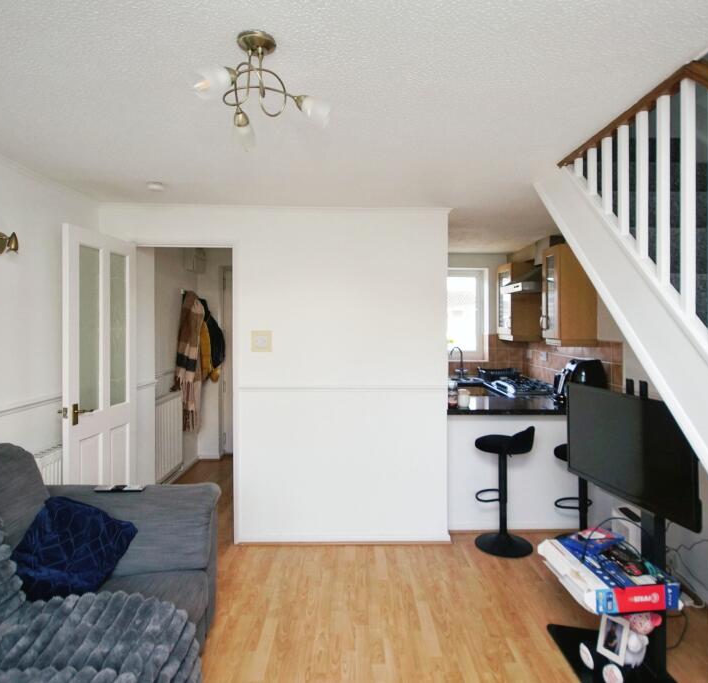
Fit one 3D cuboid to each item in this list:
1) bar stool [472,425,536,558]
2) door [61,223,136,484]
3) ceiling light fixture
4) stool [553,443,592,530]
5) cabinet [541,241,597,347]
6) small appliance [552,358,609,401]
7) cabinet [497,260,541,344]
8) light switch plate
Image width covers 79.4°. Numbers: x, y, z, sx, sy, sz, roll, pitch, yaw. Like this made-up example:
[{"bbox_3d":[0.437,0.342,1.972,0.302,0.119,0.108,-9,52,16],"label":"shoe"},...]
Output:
[{"bbox_3d":[1.036,0.989,2.930,0.420,0.800,0.400,0,1,5],"label":"bar stool"},{"bbox_3d":[-1.508,0.385,2.570,0.040,2.030,0.670,0,1,1],"label":"door"},{"bbox_3d":[-0.249,-0.742,1.220,0.380,0.235,0.370,0,1,-1],"label":"ceiling light fixture"},{"bbox_3d":[1.581,1.014,2.940,0.400,0.760,0.420,-1,2,-43],"label":"stool"},{"bbox_3d":[1.651,-0.346,3.295,0.300,0.760,0.310,0,1,-1],"label":"cabinet"},{"bbox_3d":[1.629,0.300,3.080,0.330,0.330,0.270,0,1,-6],"label":"small appliance"},{"bbox_3d":[1.633,-0.378,4.230,0.300,0.755,0.380,0,1,-1],"label":"cabinet"},{"bbox_3d":[-0.630,0.000,2.920,0.143,0.146,0.018,0,1,-1],"label":"light switch plate"}]

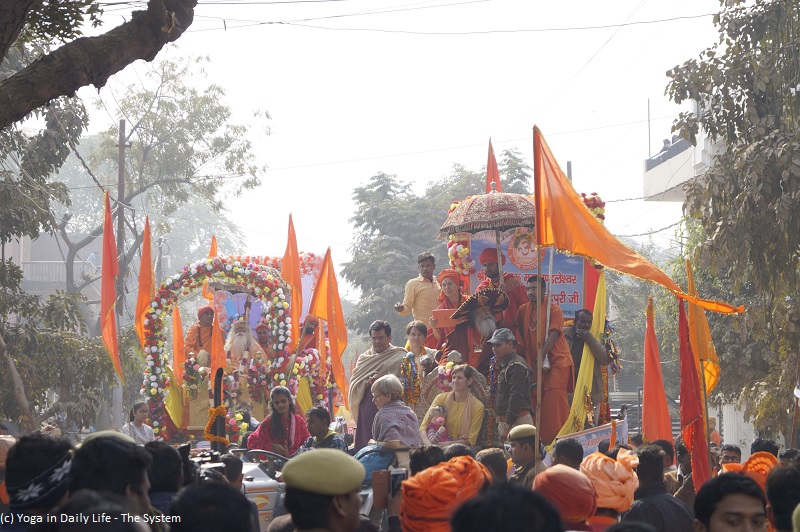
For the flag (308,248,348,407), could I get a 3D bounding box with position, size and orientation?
[{"bbox_3d":[-0.668,0.573,16.931,0.400,1.480,0.250,0,-5,0],"label":"flag"}]

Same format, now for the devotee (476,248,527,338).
[{"bbox_3d":[0.940,0.726,16.617,0.520,1.780,0.360,-2,-6,23],"label":"devotee"}]

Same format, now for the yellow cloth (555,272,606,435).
[{"bbox_3d":[1.595,0.786,16.000,0.430,1.460,0.280,0,-4,0],"label":"yellow cloth"}]

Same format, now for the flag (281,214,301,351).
[{"bbox_3d":[-1.162,0.185,19.431,0.250,1.480,0.200,0,-5,0],"label":"flag"}]

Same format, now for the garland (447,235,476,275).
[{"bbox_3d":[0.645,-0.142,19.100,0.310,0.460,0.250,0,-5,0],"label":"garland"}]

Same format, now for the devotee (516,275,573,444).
[{"bbox_3d":[1.379,0.913,17.500,0.580,1.660,0.450,-2,-5,21],"label":"devotee"}]

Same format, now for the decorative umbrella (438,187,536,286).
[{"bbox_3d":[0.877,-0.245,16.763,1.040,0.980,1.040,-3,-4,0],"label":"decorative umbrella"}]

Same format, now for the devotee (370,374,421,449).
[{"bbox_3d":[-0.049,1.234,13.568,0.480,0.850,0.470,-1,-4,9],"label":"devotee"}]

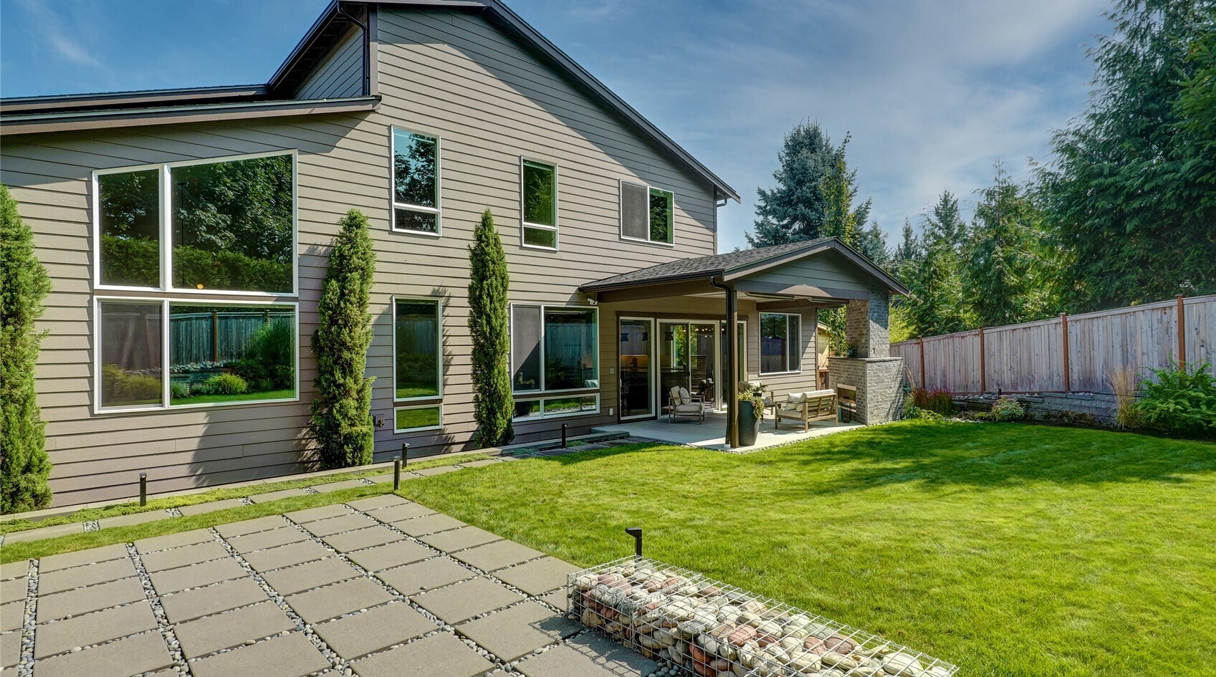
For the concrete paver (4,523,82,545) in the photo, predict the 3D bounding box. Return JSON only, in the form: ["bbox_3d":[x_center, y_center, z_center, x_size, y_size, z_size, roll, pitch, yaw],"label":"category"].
[{"bbox_3d":[-5.983,2.097,6.456,0.605,0.050,0.605,0,-2,-42],"label":"concrete paver"}]

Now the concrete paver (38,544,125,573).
[{"bbox_3d":[-4.819,2.038,5.608,0.606,0.050,0.606,0,-2,-42],"label":"concrete paver"}]

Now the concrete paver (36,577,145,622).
[{"bbox_3d":[-3.907,2.001,4.610,0.606,0.050,0.606,0,-2,-42],"label":"concrete paver"}]

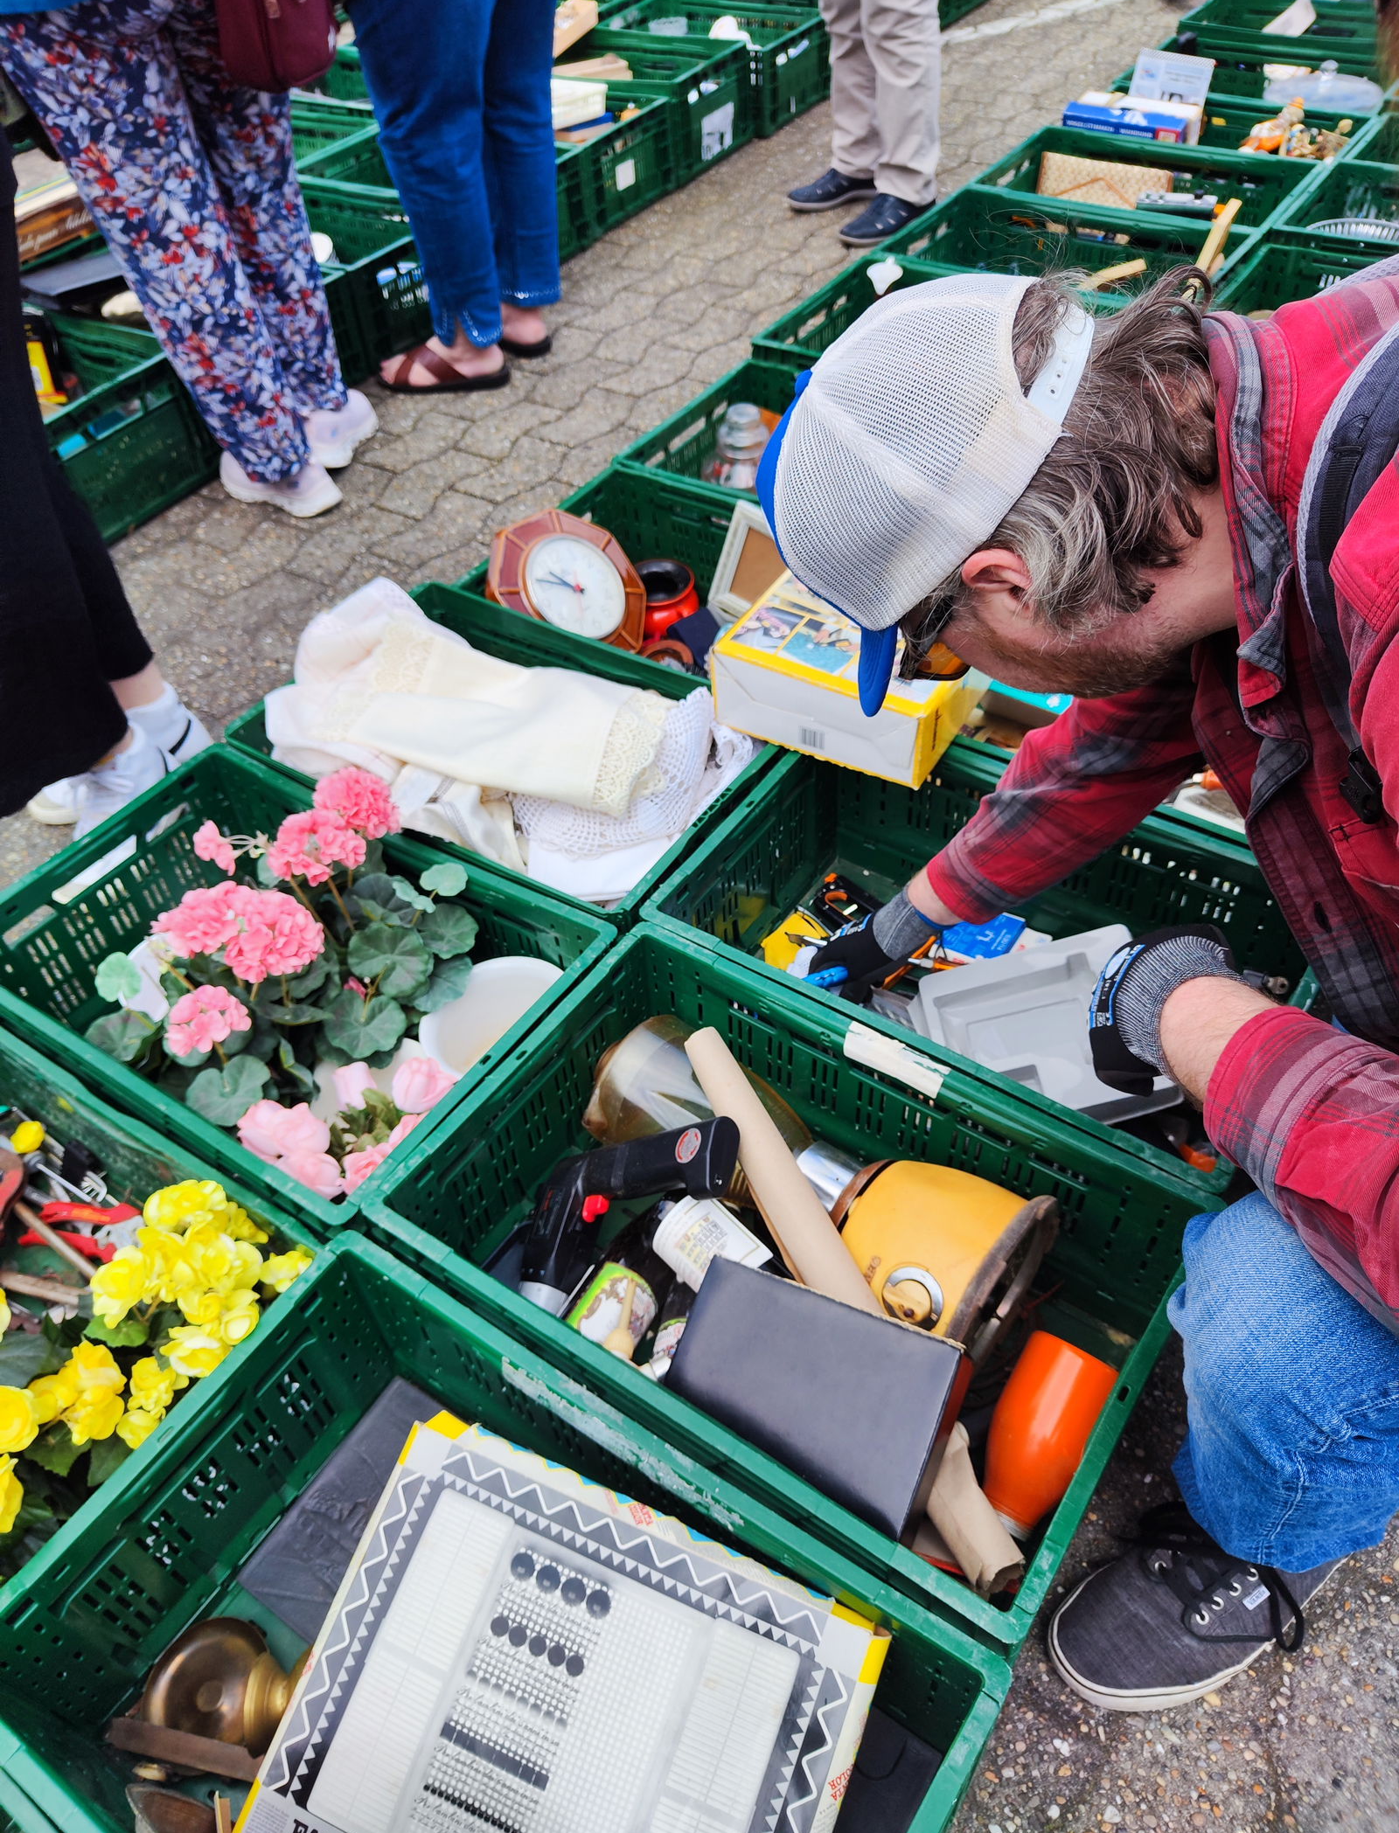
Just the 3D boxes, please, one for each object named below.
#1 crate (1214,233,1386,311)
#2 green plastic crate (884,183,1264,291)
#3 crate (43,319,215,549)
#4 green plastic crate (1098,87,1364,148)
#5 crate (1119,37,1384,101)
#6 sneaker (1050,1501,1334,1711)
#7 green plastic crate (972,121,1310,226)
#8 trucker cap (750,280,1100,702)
[{"bbox_3d":[1.217,-0.973,2.310,0.600,0.213,0.400,25,53,25],"label":"crate"},{"bbox_3d":[0.704,-1.210,2.561,0.600,0.235,0.400,25,53,25],"label":"green plastic crate"},{"bbox_3d":[-1.304,-0.920,2.442,0.600,0.245,0.400,20,52,22],"label":"crate"},{"bbox_3d":[1.139,-1.681,2.946,0.600,0.220,0.400,24,53,24],"label":"green plastic crate"},{"bbox_3d":[1.373,-1.952,3.206,0.600,0.235,0.400,24,53,25],"label":"crate"},{"bbox_3d":[0.421,0.517,1.028,0.295,0.106,0.108,-28,51,-20],"label":"sneaker"},{"bbox_3d":[0.933,-1.463,2.769,0.600,0.230,0.400,24,53,24],"label":"green plastic crate"},{"bbox_3d":[0.105,-0.250,0.761,0.155,0.268,0.178,22,50,-27],"label":"trucker cap"}]

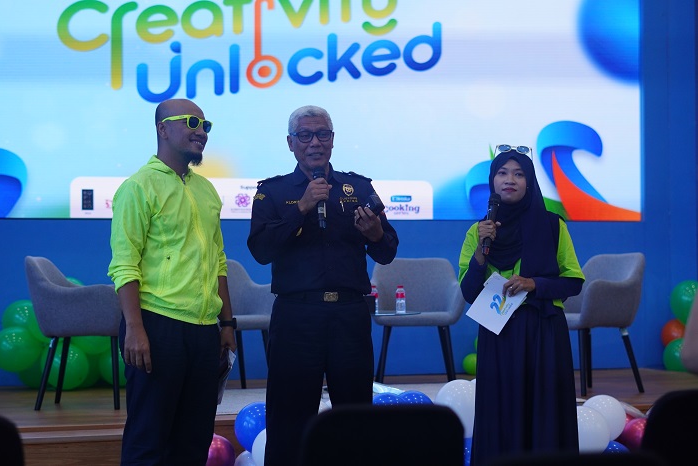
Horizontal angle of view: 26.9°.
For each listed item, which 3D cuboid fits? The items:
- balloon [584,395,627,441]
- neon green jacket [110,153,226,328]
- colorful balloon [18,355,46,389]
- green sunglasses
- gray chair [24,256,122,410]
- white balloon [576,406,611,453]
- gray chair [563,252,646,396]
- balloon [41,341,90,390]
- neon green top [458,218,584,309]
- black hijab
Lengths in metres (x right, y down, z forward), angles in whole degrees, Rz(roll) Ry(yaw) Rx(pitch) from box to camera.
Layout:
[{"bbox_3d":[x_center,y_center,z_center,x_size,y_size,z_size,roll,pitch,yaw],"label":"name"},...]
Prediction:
[{"bbox_3d":[1.371,0.996,7.850,0.245,0.250,0.245,0,-1,0],"label":"balloon"},{"bbox_3d":[-0.679,0.028,5.450,0.530,0.630,0.320,0,-1,-43],"label":"neon green jacket"},{"bbox_3d":[-1.946,0.850,9.200,0.280,0.285,0.280,0,-1,0],"label":"colorful balloon"},{"bbox_3d":[-0.604,-0.405,5.420,0.150,0.050,0.145,-8,-13,36],"label":"green sunglasses"},{"bbox_3d":[-1.455,0.538,7.970,0.560,0.820,0.600,0,-1,2],"label":"gray chair"},{"bbox_3d":[1.143,0.988,7.150,0.275,0.285,0.275,0,-1,0],"label":"white balloon"},{"bbox_3d":[1.435,0.540,8.710,0.560,0.820,0.600,1,-2,-32],"label":"gray chair"},{"bbox_3d":[-1.741,0.814,8.950,0.290,0.295,0.290,0,-1,0],"label":"balloon"},{"bbox_3d":[0.630,0.115,5.400,0.470,0.360,0.280,-1,-1,14],"label":"neon green top"},{"bbox_3d":[0.700,-0.002,5.850,0.330,0.650,0.300,0,-1,10],"label":"black hijab"}]

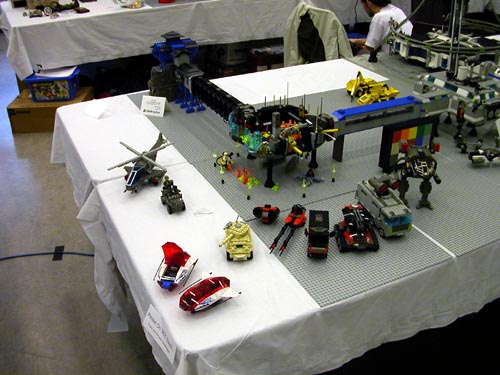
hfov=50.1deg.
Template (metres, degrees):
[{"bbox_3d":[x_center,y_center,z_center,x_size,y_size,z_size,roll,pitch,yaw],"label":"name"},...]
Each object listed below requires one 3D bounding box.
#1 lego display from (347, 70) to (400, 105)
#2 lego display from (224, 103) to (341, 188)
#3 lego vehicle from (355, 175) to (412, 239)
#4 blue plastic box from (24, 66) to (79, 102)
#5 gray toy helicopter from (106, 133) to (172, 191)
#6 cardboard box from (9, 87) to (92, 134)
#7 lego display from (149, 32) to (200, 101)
[{"bbox_3d":[0.513,-0.425,2.250,0.220,0.100,0.145,-14,32,-23],"label":"lego display"},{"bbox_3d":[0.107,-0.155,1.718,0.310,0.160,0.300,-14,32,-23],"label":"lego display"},{"bbox_3d":[0.358,0.042,1.434,0.071,0.106,0.182,-10,31,-16],"label":"lego vehicle"},{"bbox_3d":[-1.433,-0.754,3.923,0.343,0.182,0.270,-3,29,-4],"label":"blue plastic box"},{"bbox_3d":[-0.312,-0.063,1.614,0.200,0.112,0.250,5,30,11],"label":"gray toy helicopter"},{"bbox_3d":[-1.468,-0.587,4.007,0.490,0.191,0.440,-1,29,-1],"label":"cardboard box"},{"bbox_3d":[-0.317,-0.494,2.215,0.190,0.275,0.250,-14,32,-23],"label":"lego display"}]

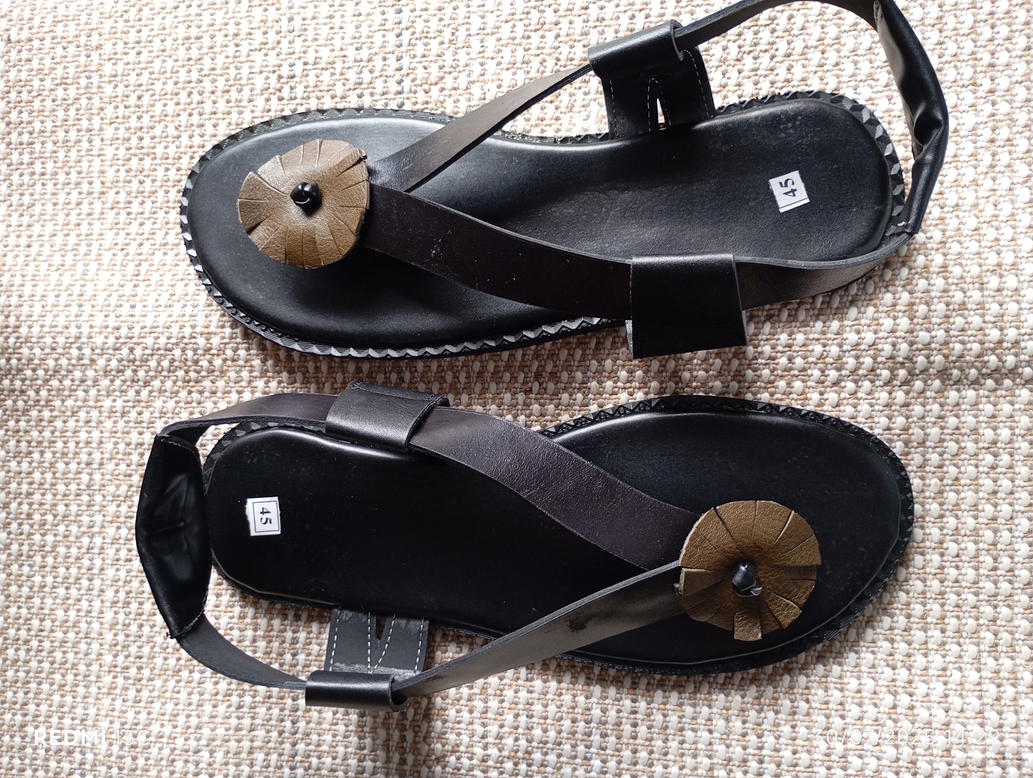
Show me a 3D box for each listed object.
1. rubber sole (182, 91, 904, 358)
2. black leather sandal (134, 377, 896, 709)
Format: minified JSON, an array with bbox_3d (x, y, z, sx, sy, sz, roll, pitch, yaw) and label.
[{"bbox_3d":[0.000,-0.068,0.357,0.310,0.024,0.109,1,90,10],"label":"rubber sole"},{"bbox_3d":[-0.002,0.064,0.331,0.308,0.075,0.128,2,90,10],"label":"black leather sandal"}]

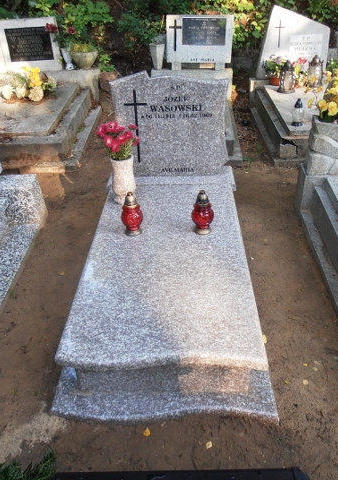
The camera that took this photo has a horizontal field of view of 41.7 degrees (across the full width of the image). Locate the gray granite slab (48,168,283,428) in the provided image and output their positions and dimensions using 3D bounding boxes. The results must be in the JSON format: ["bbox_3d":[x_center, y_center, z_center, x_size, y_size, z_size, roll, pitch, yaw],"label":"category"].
[{"bbox_3d":[-0.005,0.098,2.381,0.870,0.270,1.780,0,34,2],"label":"gray granite slab"}]

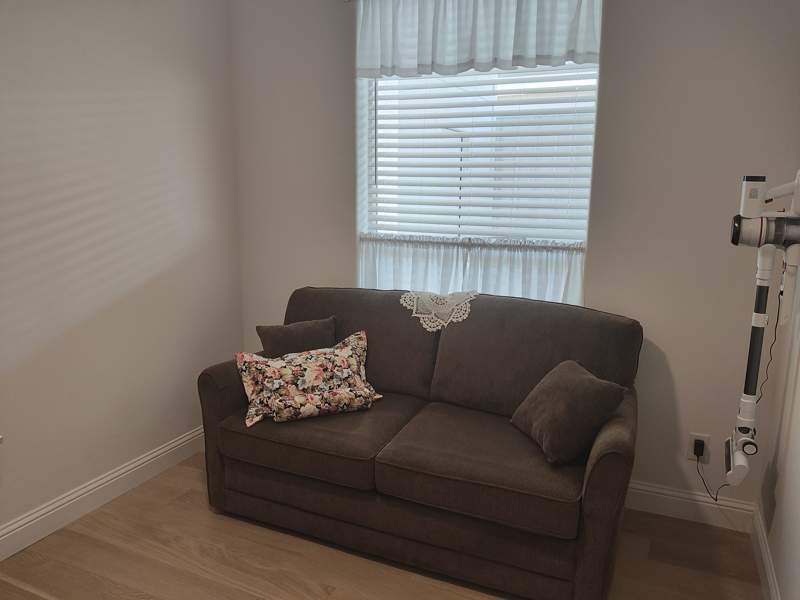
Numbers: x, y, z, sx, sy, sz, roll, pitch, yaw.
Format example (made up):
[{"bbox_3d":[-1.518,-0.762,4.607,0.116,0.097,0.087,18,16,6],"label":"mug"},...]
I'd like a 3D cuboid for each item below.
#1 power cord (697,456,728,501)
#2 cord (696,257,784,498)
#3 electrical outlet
[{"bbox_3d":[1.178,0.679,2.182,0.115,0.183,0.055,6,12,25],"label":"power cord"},{"bbox_3d":[1.153,0.326,1.994,0.165,0.950,0.260,6,12,25],"label":"cord"},{"bbox_3d":[1.145,0.568,2.206,0.073,0.118,0.010,6,12,25],"label":"electrical outlet"}]

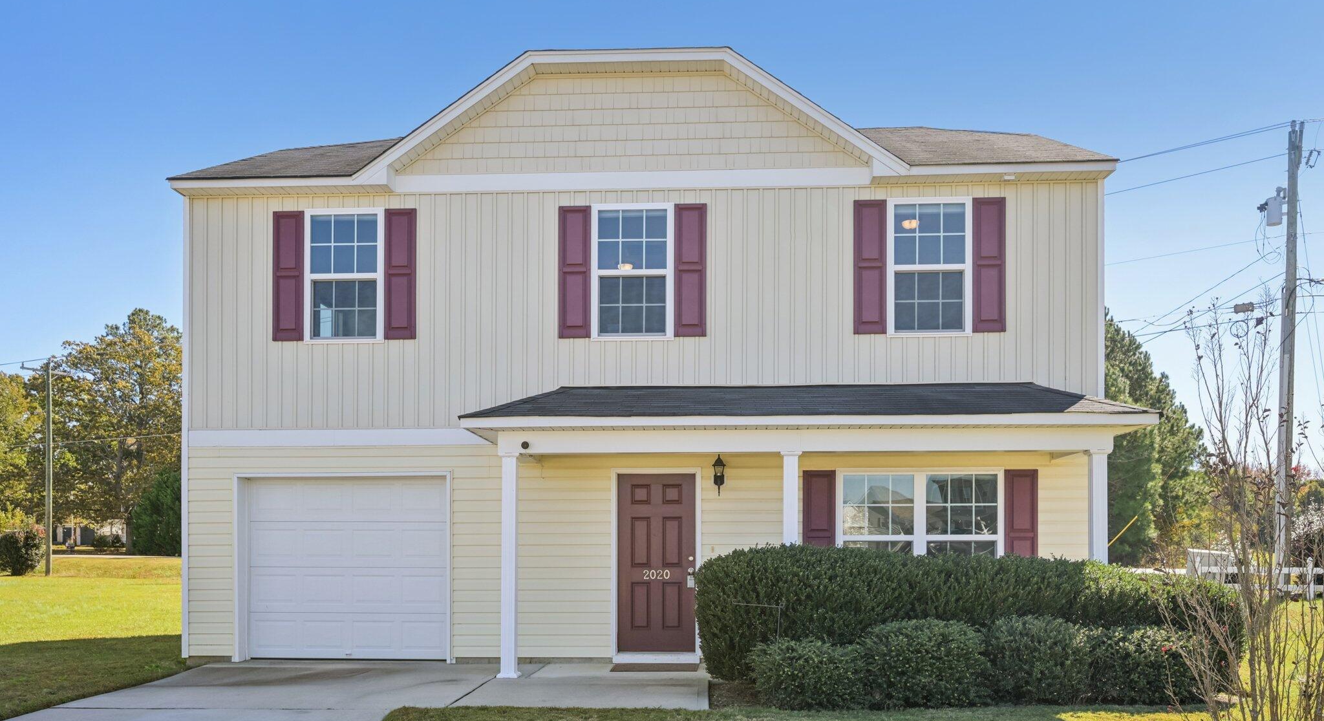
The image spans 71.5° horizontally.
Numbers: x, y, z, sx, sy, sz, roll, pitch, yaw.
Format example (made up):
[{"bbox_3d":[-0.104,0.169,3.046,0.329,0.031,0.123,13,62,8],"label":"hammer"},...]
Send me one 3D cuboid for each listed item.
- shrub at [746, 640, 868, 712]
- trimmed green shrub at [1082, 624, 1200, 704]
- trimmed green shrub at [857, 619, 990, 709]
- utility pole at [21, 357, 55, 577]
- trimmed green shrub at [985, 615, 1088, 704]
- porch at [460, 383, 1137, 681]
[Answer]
[{"bbox_3d":[1.298,2.761,8.150,1.040,0.600,0.920,0,-3,3],"label":"shrub"},{"bbox_3d":[4.300,2.746,8.300,1.050,0.680,0.920,0,-3,3],"label":"trimmed green shrub"},{"bbox_3d":[2.330,2.695,8.200,1.140,0.770,0.980,0,-3,3],"label":"trimmed green shrub"},{"bbox_3d":[-26.554,4.579,39.500,0.400,9.400,1.700,-3,-5,45],"label":"utility pole"},{"bbox_3d":[3.376,2.709,8.300,0.980,0.750,0.920,0,-3,3],"label":"trimmed green shrub"},{"bbox_3d":[1.420,1.690,9.570,6.700,3.100,1.600,0,-3,3],"label":"porch"}]

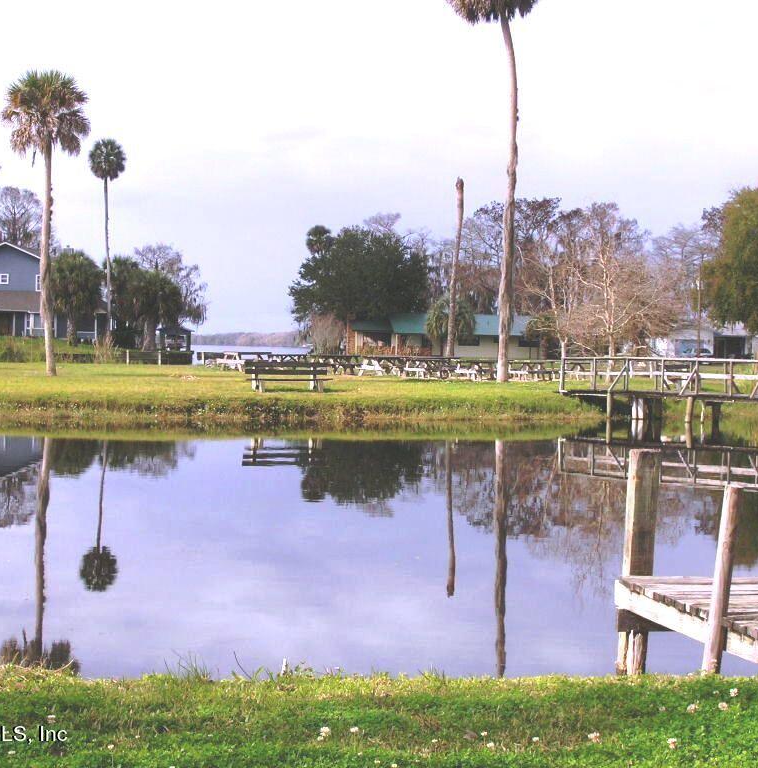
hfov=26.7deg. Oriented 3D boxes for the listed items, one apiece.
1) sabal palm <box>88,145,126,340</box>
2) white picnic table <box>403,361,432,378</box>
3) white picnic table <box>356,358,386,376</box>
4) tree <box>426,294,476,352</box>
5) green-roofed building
[{"bbox_3d":[-22.265,-11.831,131.000,3.150,16.510,3.100,1,1,0],"label":"sabal palm"},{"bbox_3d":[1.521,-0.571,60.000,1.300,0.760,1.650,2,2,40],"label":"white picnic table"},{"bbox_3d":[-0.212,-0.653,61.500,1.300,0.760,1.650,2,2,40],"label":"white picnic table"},{"bbox_3d":[5.371,-4.301,120.000,3.750,4.840,3.700,1,1,0],"label":"tree"},{"bbox_3d":[6.102,-4.655,153.500,17.800,4.210,10.500,1,1,-4],"label":"green-roofed building"}]

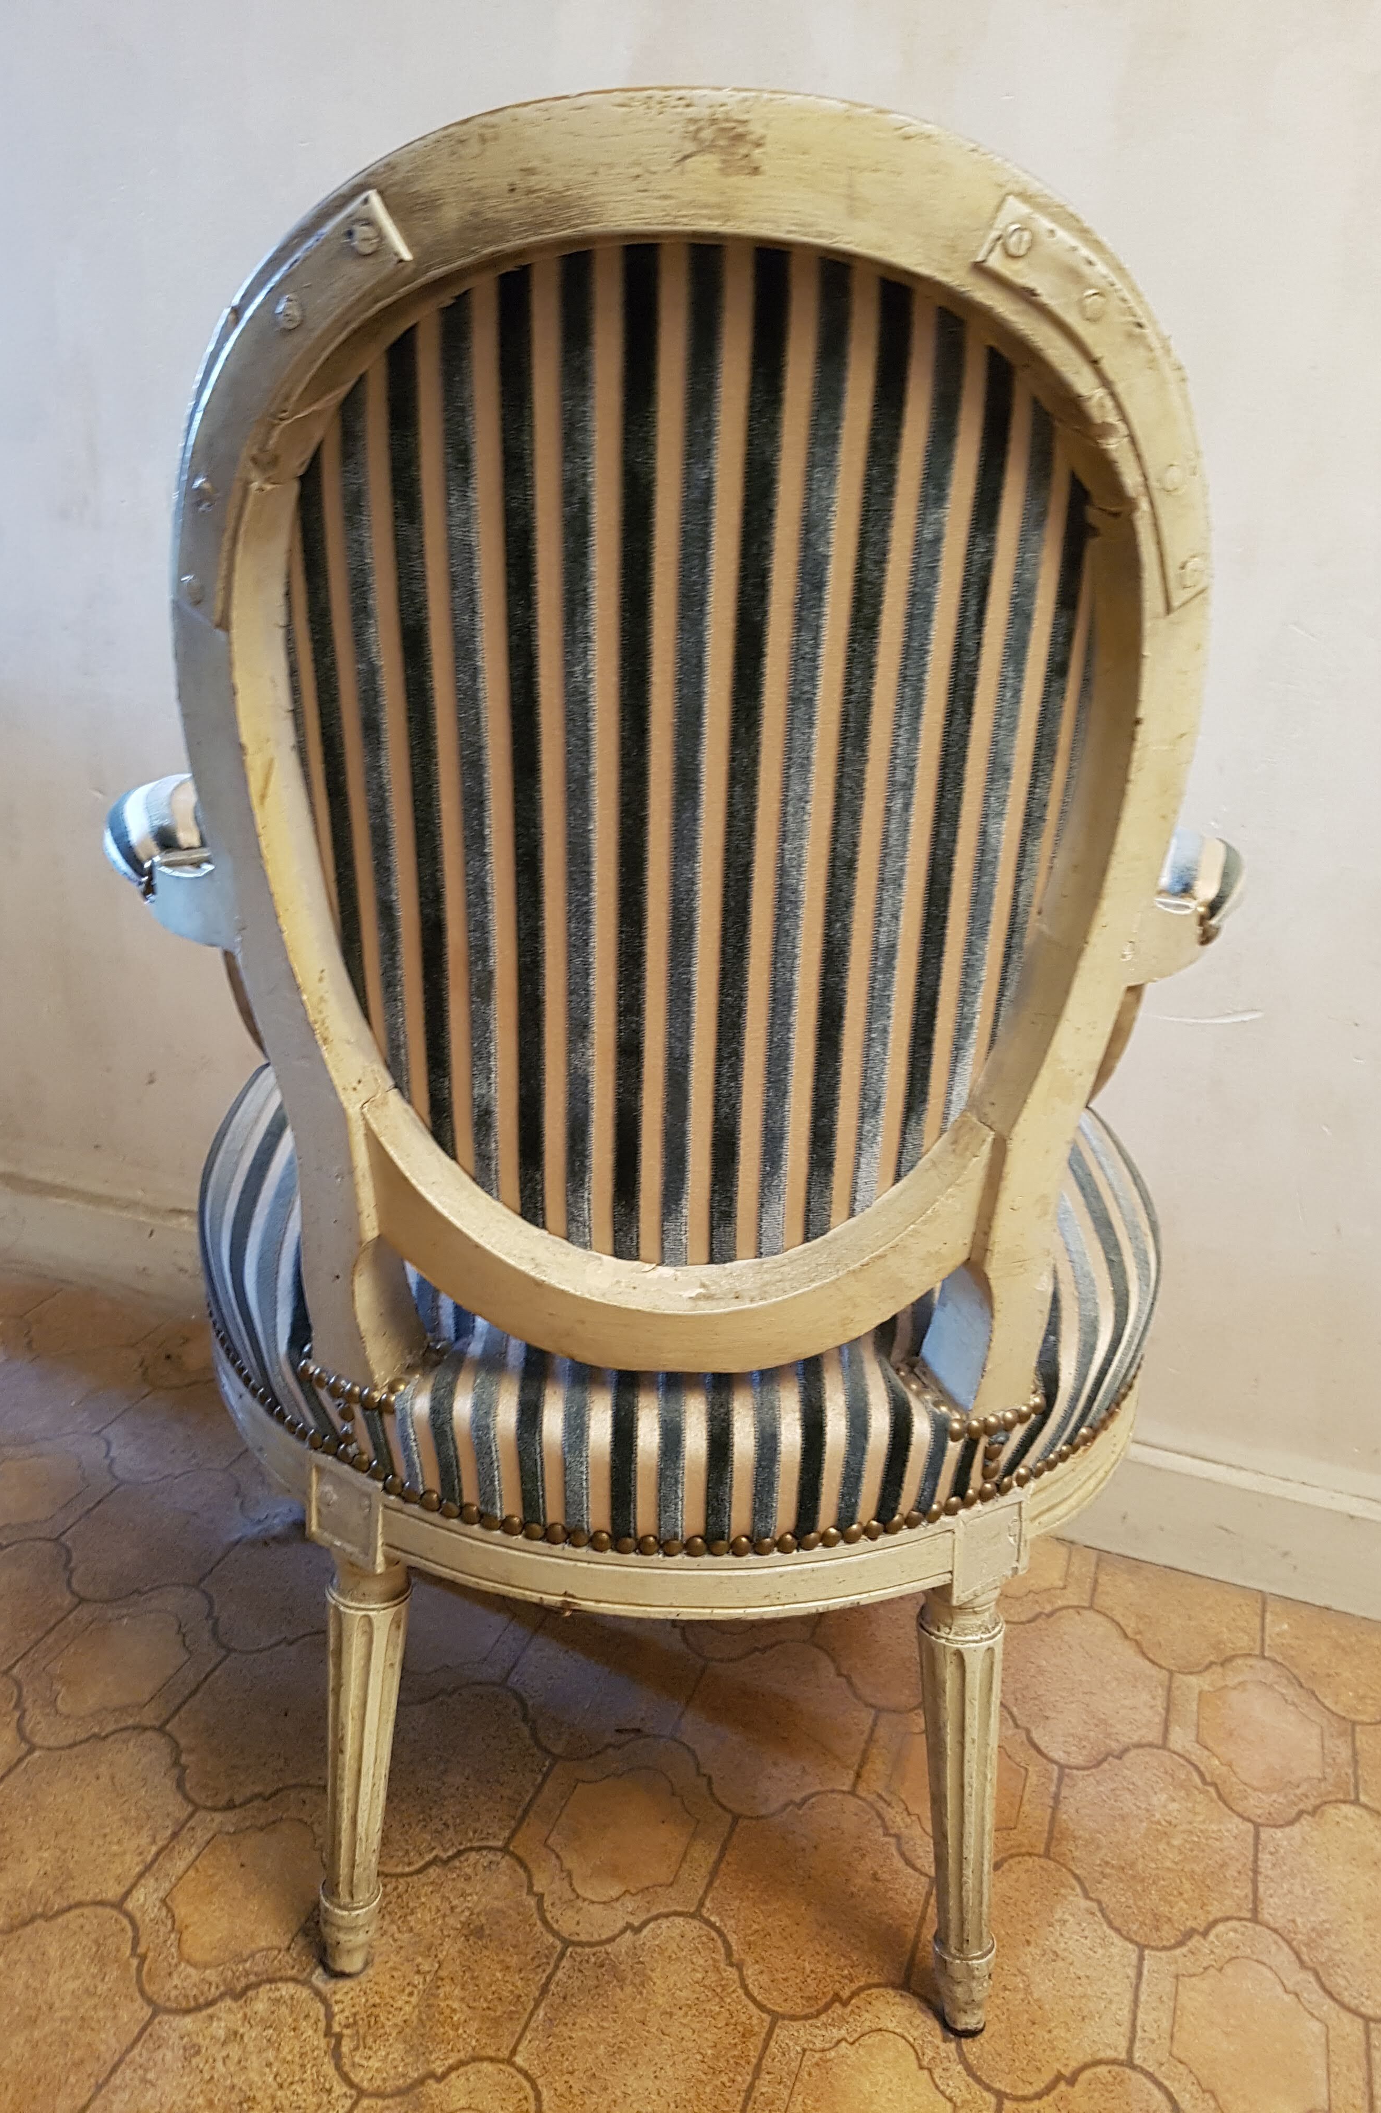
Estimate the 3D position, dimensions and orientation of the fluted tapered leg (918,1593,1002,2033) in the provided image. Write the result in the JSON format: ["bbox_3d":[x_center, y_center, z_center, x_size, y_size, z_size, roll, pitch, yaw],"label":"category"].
[{"bbox_3d":[0.158,0.436,0.918,0.047,0.288,0.047,-1,14,10],"label":"fluted tapered leg"}]

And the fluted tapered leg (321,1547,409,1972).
[{"bbox_3d":[-0.192,0.413,0.921,0.047,0.286,0.047,3,17,-10],"label":"fluted tapered leg"}]

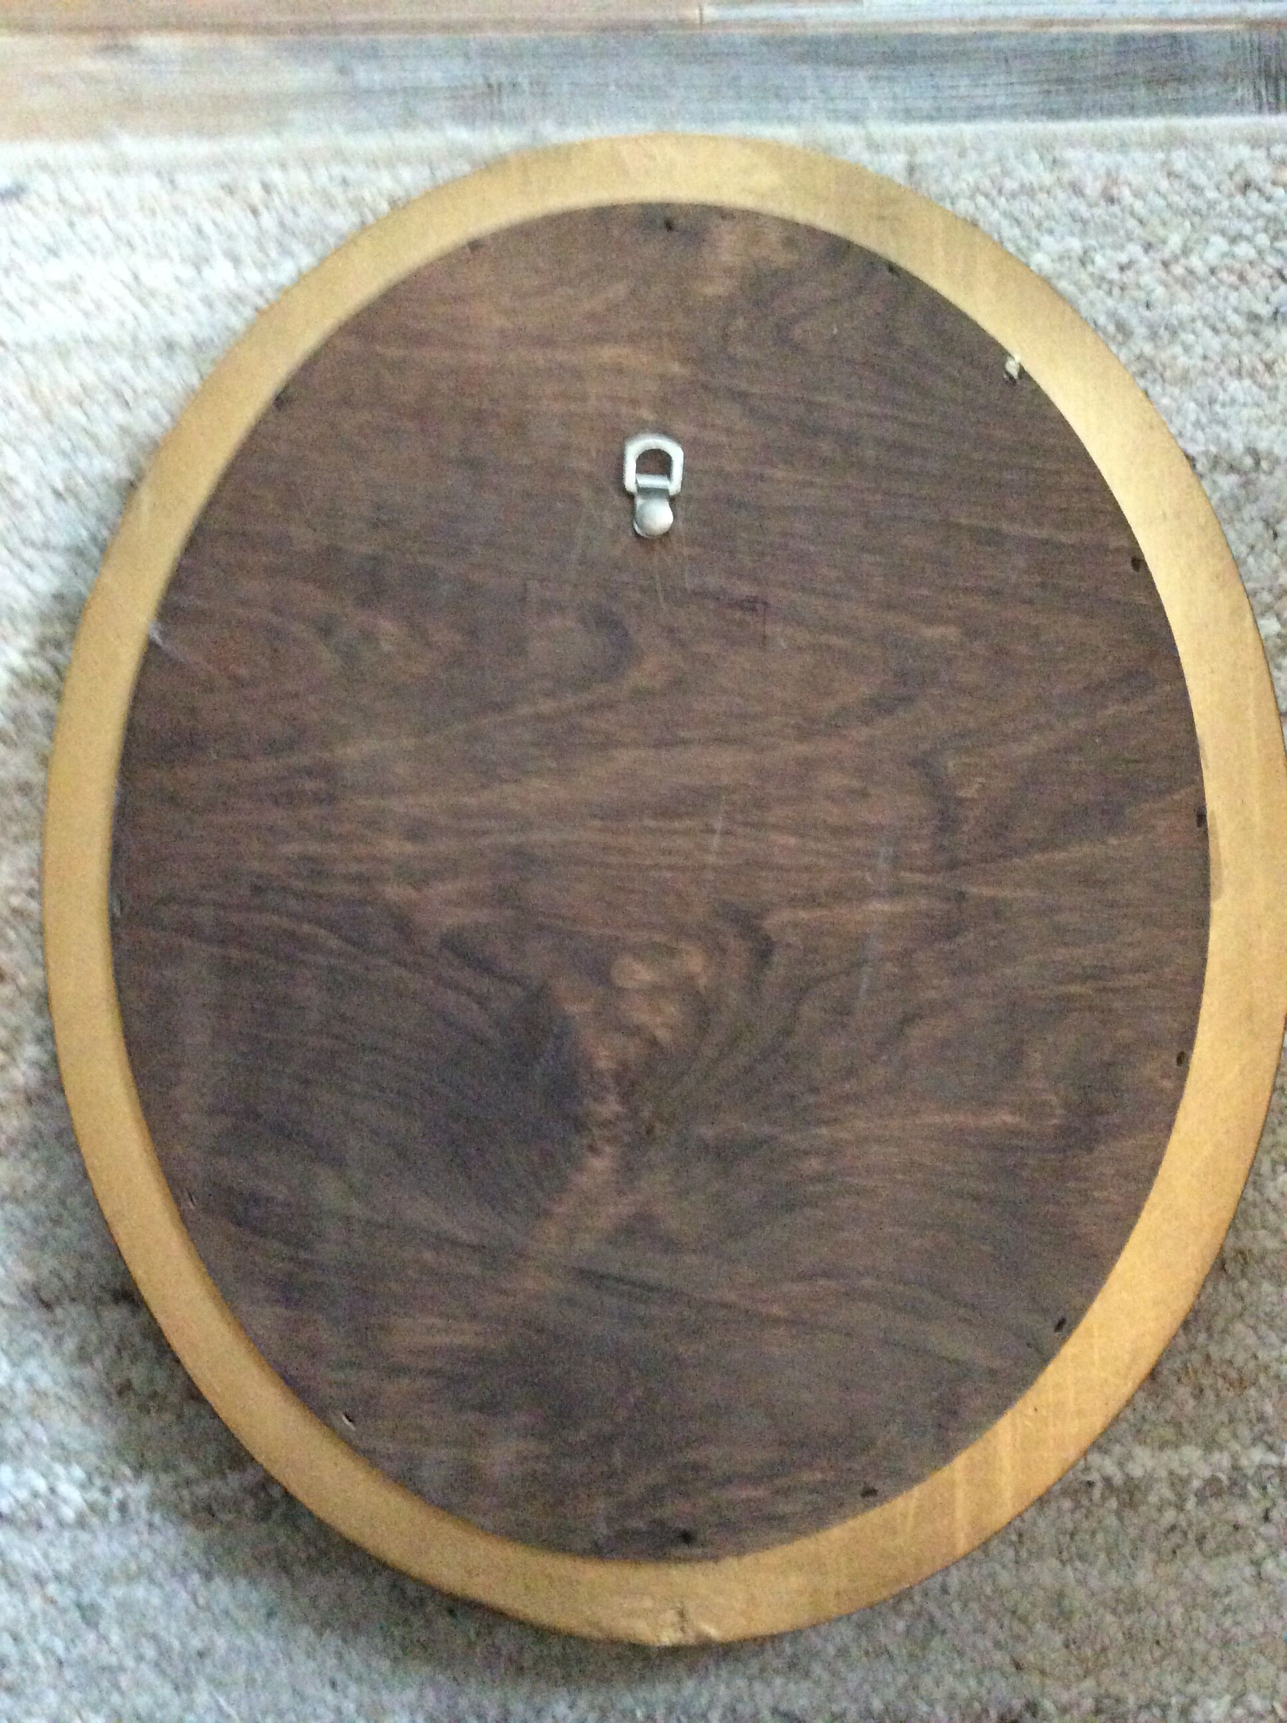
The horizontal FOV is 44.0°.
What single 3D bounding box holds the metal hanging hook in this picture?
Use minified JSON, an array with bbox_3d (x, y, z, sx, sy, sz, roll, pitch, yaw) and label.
[{"bbox_3d":[0.003,-0.119,0.505,0.019,0.006,0.034,0,84,4],"label":"metal hanging hook"}]

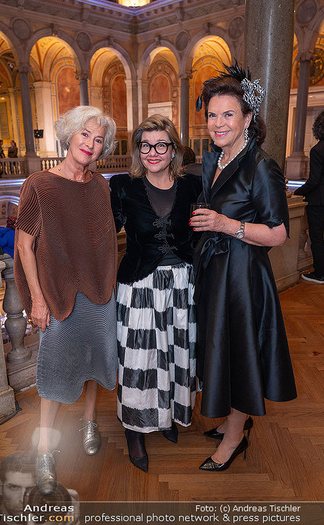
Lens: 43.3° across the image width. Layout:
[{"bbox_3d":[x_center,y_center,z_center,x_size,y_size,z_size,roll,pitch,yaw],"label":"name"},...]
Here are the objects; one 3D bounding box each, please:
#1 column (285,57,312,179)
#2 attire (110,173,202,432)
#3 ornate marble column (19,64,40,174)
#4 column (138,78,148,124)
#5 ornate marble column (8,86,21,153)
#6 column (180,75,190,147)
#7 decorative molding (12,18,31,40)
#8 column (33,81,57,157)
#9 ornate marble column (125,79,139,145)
[{"bbox_3d":[6.389,-6.675,18.927,0.750,5.475,0.750,14,21,42],"label":"column"},{"bbox_3d":[-0.030,0.211,1.996,0.450,1.270,0.370,-2,16,-5],"label":"attire"},{"bbox_3d":[-6.914,-7.220,21.314,0.750,5.475,0.750,14,21,42],"label":"ornate marble column"},{"bbox_3d":[-1.270,-8.627,26.207,0.550,5.475,0.550,14,21,42],"label":"column"},{"bbox_3d":[-10.379,-9.317,28.980,0.550,5.475,0.650,14,21,42],"label":"ornate marble column"},{"bbox_3d":[1.250,-7.996,23.851,0.680,5.475,0.680,0,16,0],"label":"column"},{"bbox_3d":[-6.650,-11.021,19.323,0.960,0.940,0.140,-15,22,-42],"label":"decorative molding"},{"bbox_3d":[-7.303,-8.690,26.622,0.850,5.475,0.850,14,21,42],"label":"column"},{"bbox_3d":[-1.746,-8.871,25.128,0.600,4.350,0.600,-15,22,-42],"label":"ornate marble column"}]

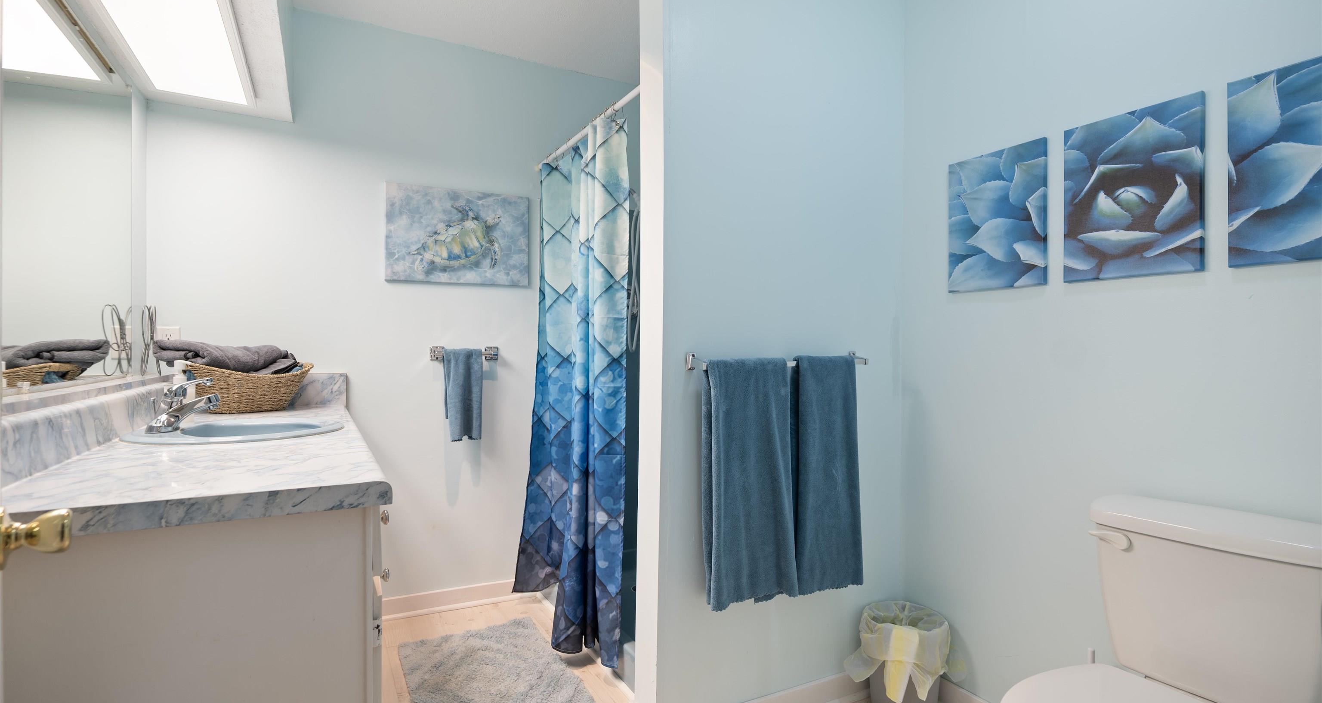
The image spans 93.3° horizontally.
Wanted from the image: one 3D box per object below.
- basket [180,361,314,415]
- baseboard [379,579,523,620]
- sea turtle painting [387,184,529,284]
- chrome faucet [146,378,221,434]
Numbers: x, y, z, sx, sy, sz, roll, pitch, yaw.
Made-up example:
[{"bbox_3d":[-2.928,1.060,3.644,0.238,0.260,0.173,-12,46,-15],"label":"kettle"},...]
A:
[{"bbox_3d":[-1.506,0.130,2.295,0.400,0.178,0.250,0,0,-27],"label":"basket"},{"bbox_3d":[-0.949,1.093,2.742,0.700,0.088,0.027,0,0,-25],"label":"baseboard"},{"bbox_3d":[-0.889,-0.504,2.766,0.606,0.411,0.027,0,0,-25],"label":"sea turtle painting"},{"bbox_3d":[-1.257,0.139,1.645,0.162,0.138,0.100,0,0,-28],"label":"chrome faucet"}]

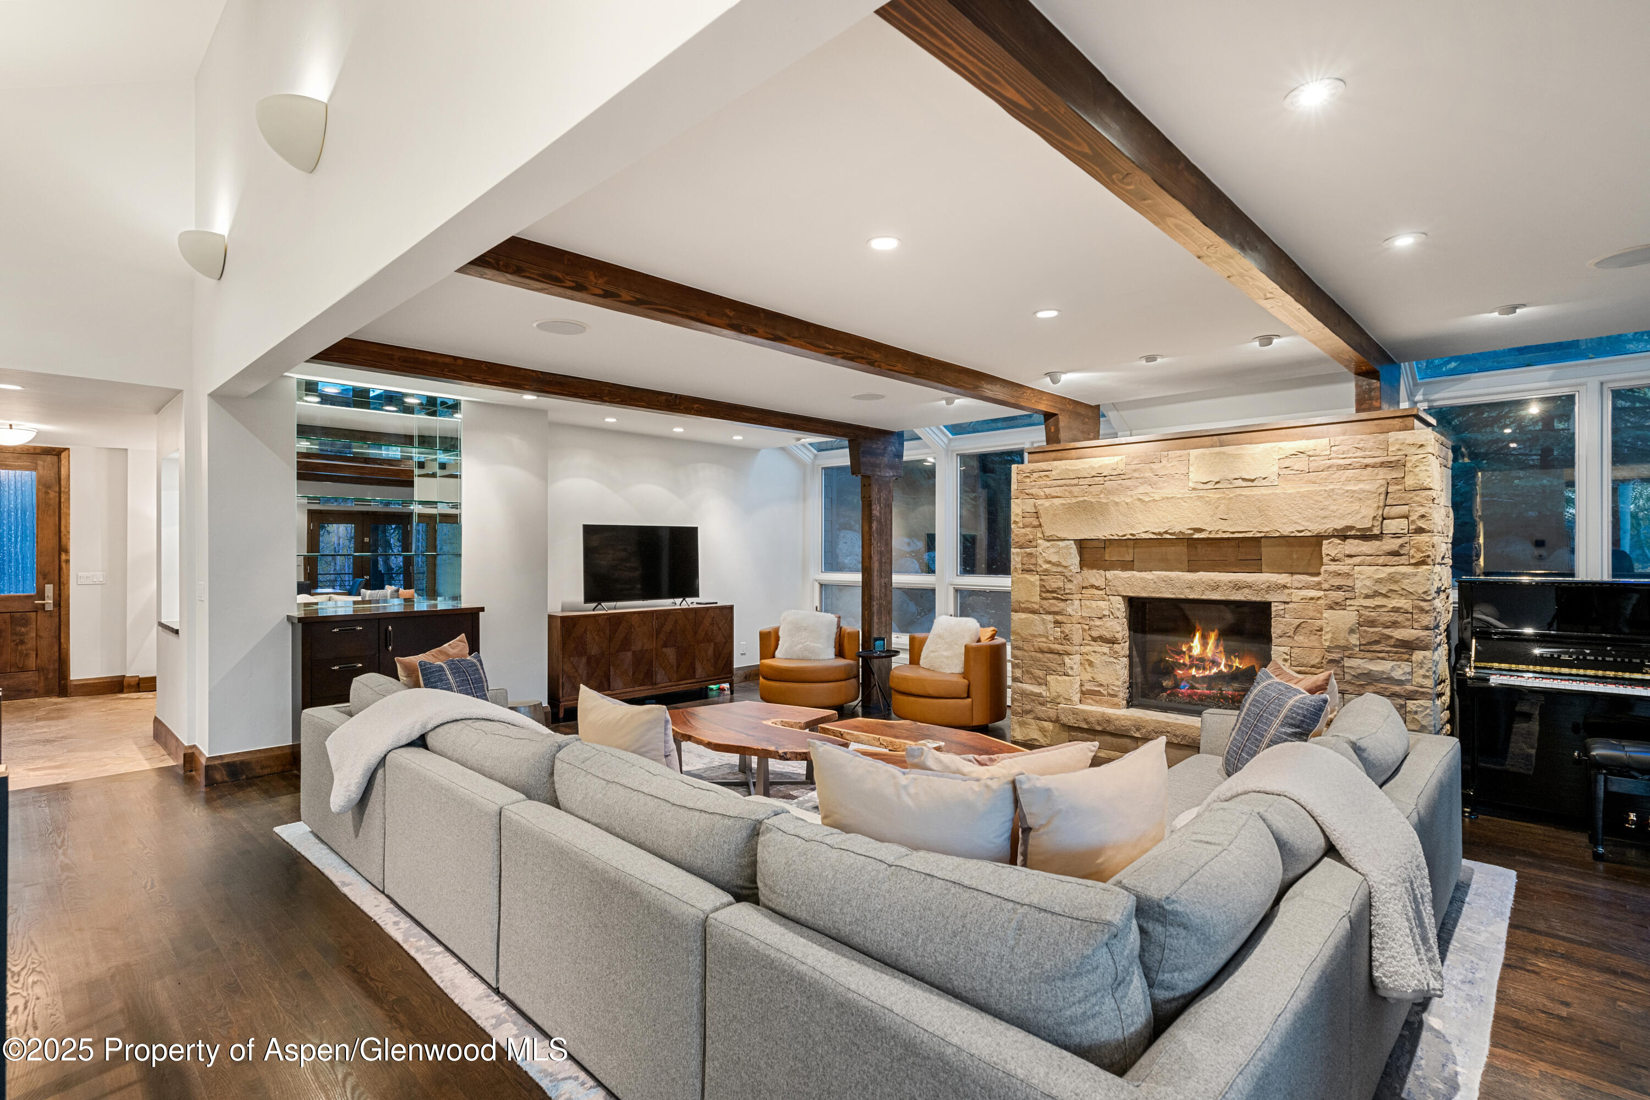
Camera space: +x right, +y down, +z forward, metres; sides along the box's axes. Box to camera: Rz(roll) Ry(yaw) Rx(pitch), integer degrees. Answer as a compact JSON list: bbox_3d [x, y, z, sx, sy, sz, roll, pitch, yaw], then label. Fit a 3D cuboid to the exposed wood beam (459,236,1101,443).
[{"bbox_3d":[0.426,-0.998,4.251,0.123,0.170,4.662,0,0,44],"label":"exposed wood beam"}]

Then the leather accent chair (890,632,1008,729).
[{"bbox_3d":[1.065,1.105,6.650,0.920,0.690,0.900,0,0,-33],"label":"leather accent chair"}]

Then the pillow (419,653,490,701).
[{"bbox_3d":[-1.964,0.767,4.100,0.380,0.430,0.140,0,-18,-46],"label":"pillow"}]

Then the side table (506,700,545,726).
[{"bbox_3d":[-2.056,1.245,5.300,0.340,0.384,0.340,0,0,44],"label":"side table"}]

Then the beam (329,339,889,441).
[{"bbox_3d":[-0.948,-1.009,5.568,0.123,0.152,4.662,0,0,44],"label":"beam"}]

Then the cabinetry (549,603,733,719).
[{"bbox_3d":[-1.714,0.992,7.290,0.450,0.875,1.740,0,0,44],"label":"cabinetry"}]

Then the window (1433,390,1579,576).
[{"bbox_3d":[4.186,-0.347,4.853,0.740,1.220,0.080,0,0,44],"label":"window"}]

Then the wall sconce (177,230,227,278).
[{"bbox_3d":[-3.572,-1.660,4.442,0.430,0.200,0.185,0,0,43],"label":"wall sconce"}]

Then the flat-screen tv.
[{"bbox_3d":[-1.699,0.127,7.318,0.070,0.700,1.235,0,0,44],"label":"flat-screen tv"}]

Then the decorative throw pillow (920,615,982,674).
[{"bbox_3d":[1.059,0.801,6.500,0.180,0.460,0.490,28,-18,-38],"label":"decorative throw pillow"}]

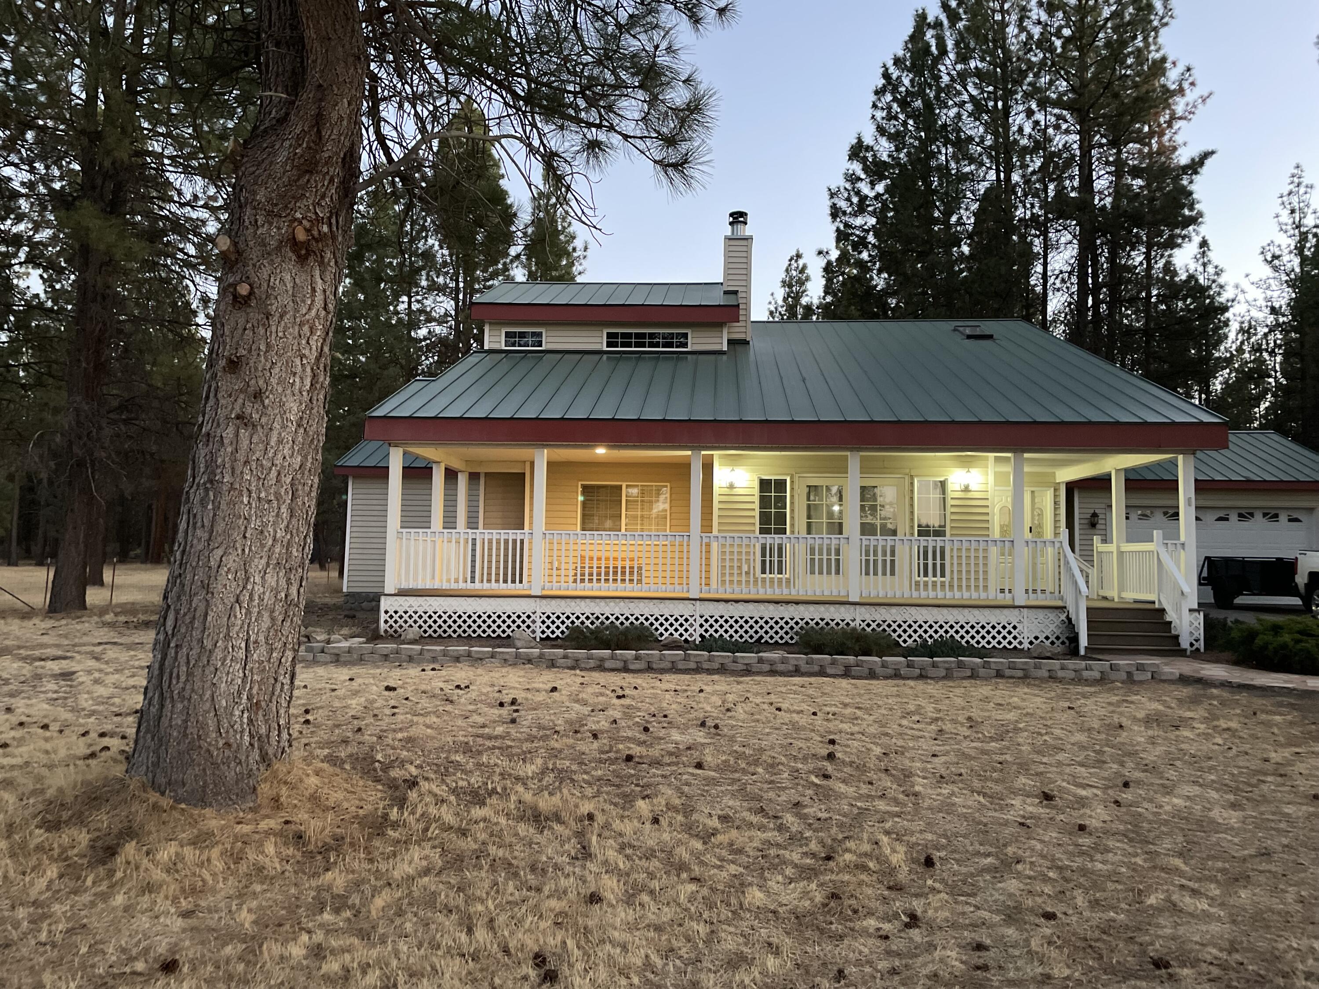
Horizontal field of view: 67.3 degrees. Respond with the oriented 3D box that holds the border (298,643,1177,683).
[{"bbox_3d":[0.890,2.178,12.905,11.268,0.210,0.300,1,-4,3],"label":"border"}]

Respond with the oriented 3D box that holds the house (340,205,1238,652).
[{"bbox_3d":[0.651,-1.730,21.510,15.850,8.830,14.500,1,-4,3],"label":"house"}]

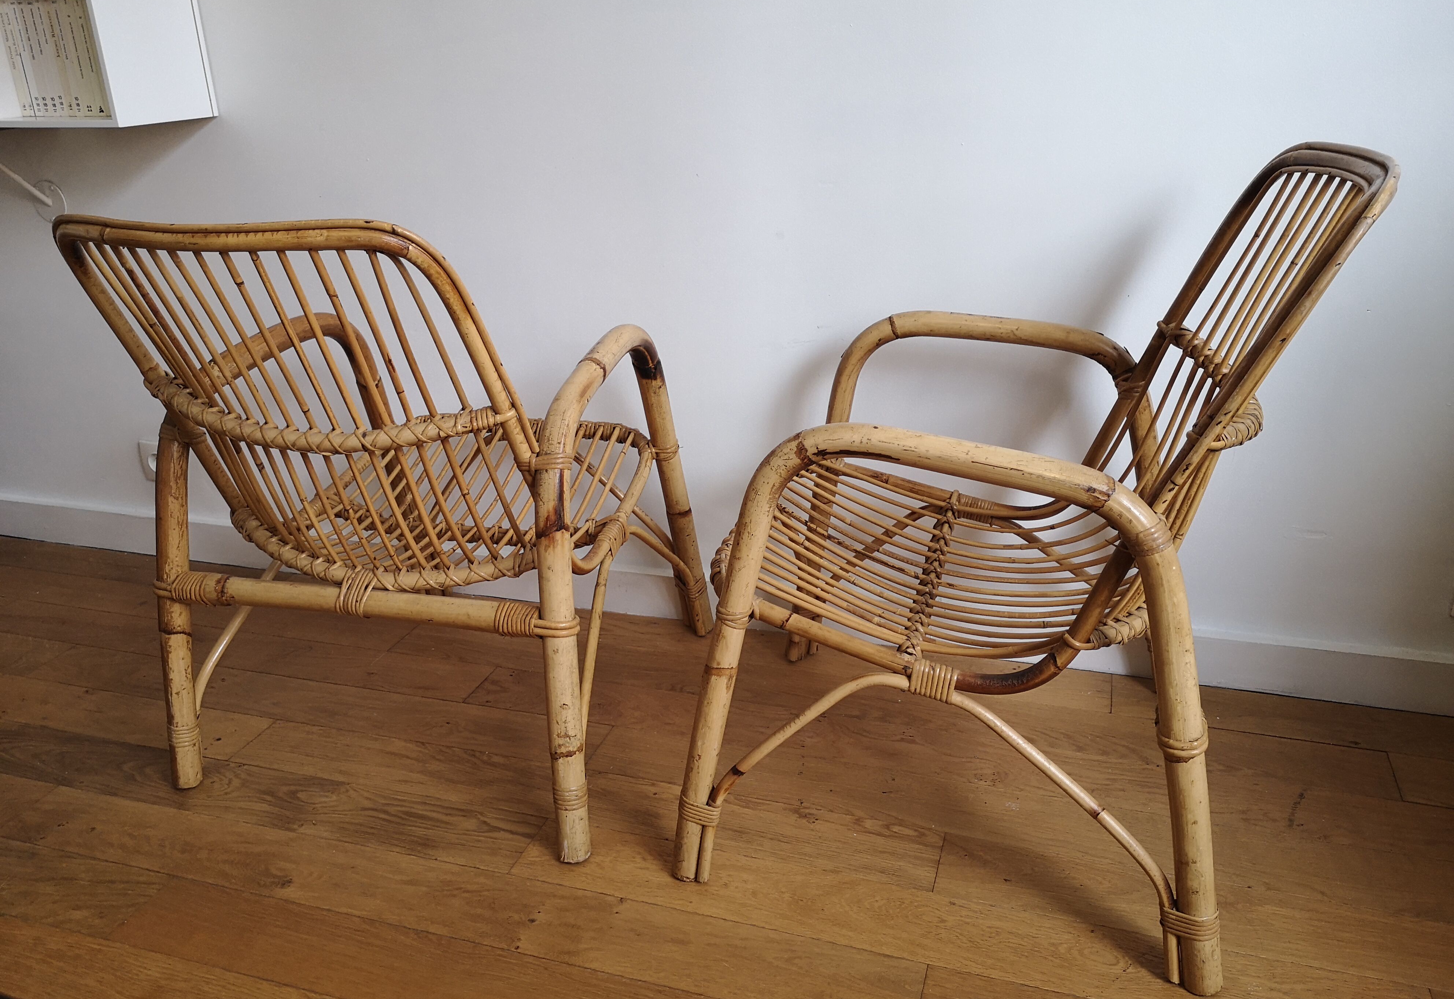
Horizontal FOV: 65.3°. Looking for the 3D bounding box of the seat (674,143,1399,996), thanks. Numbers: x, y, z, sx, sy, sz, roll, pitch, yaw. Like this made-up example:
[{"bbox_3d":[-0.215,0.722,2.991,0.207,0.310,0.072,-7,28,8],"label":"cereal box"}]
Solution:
[{"bbox_3d":[0.330,0.004,1.396,0.698,0.834,0.645,4,22,17],"label":"seat"}]

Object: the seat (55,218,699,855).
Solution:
[{"bbox_3d":[-0.426,-0.042,1.619,0.645,0.816,0.698,4,22,16],"label":"seat"}]

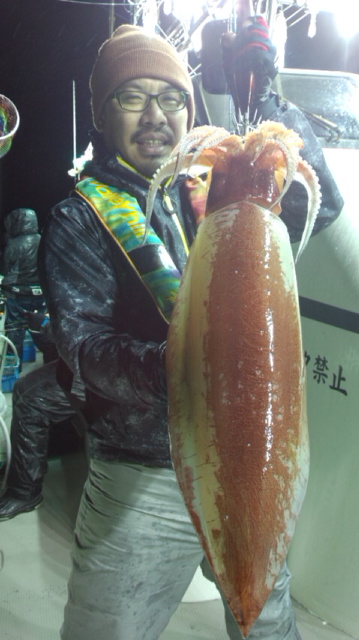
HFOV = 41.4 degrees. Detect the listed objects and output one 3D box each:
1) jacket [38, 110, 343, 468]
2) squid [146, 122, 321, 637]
[{"bbox_3d":[0.015,-0.050,0.890,0.560,0.660,0.380,-1,12,-7],"label":"jacket"},{"bbox_3d":[0.079,0.084,0.700,0.250,0.750,0.170,0,7,-2],"label":"squid"}]

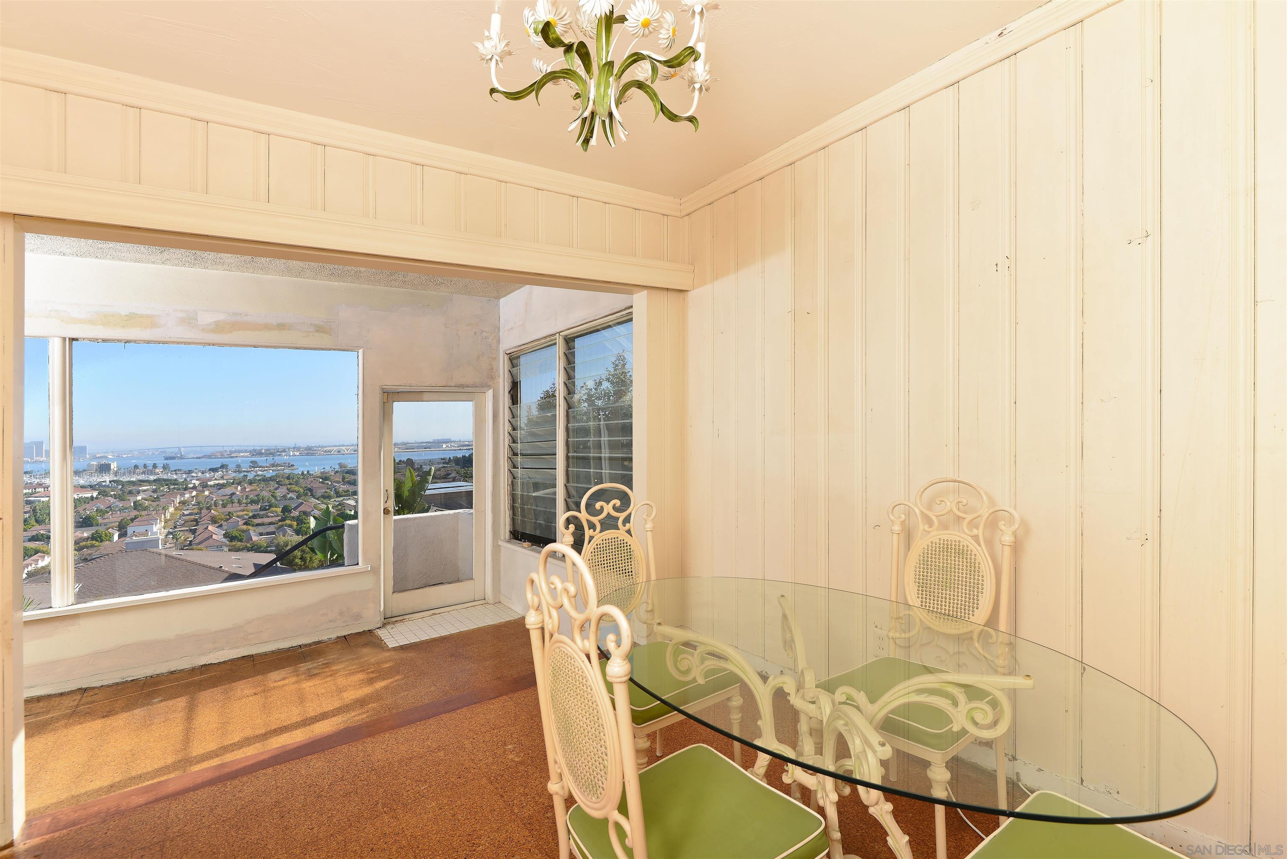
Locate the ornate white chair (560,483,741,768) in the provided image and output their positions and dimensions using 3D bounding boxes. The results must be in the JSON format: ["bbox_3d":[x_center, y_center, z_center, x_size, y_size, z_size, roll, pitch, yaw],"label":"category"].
[{"bbox_3d":[0.020,0.710,1.913,0.440,1.030,0.510,-1,0,-38],"label":"ornate white chair"}]

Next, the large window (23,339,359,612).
[{"bbox_3d":[-3.235,0.275,4.249,2.050,1.850,0.120,-1,0,-33],"label":"large window"}]

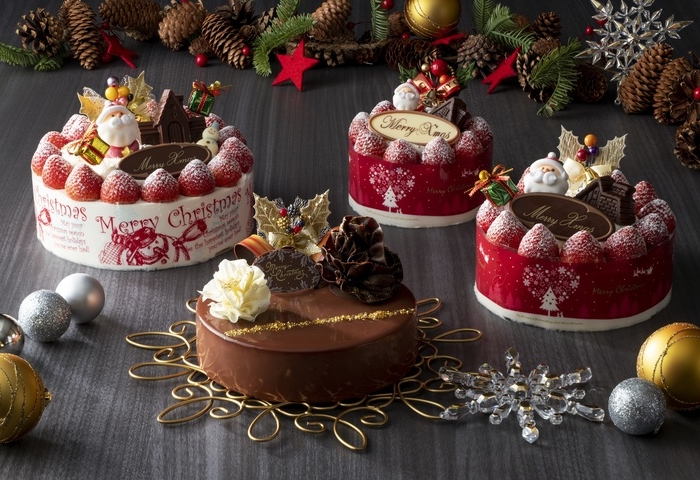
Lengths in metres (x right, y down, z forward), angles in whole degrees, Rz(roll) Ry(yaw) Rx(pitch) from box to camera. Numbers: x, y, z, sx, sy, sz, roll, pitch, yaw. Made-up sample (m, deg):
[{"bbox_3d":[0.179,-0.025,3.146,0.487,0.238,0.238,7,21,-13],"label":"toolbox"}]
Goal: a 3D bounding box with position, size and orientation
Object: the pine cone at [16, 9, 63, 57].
[{"bbox_3d":[-0.323,-0.217,1.775,0.048,0.045,0.048,-1,26,0],"label":"pine cone"}]

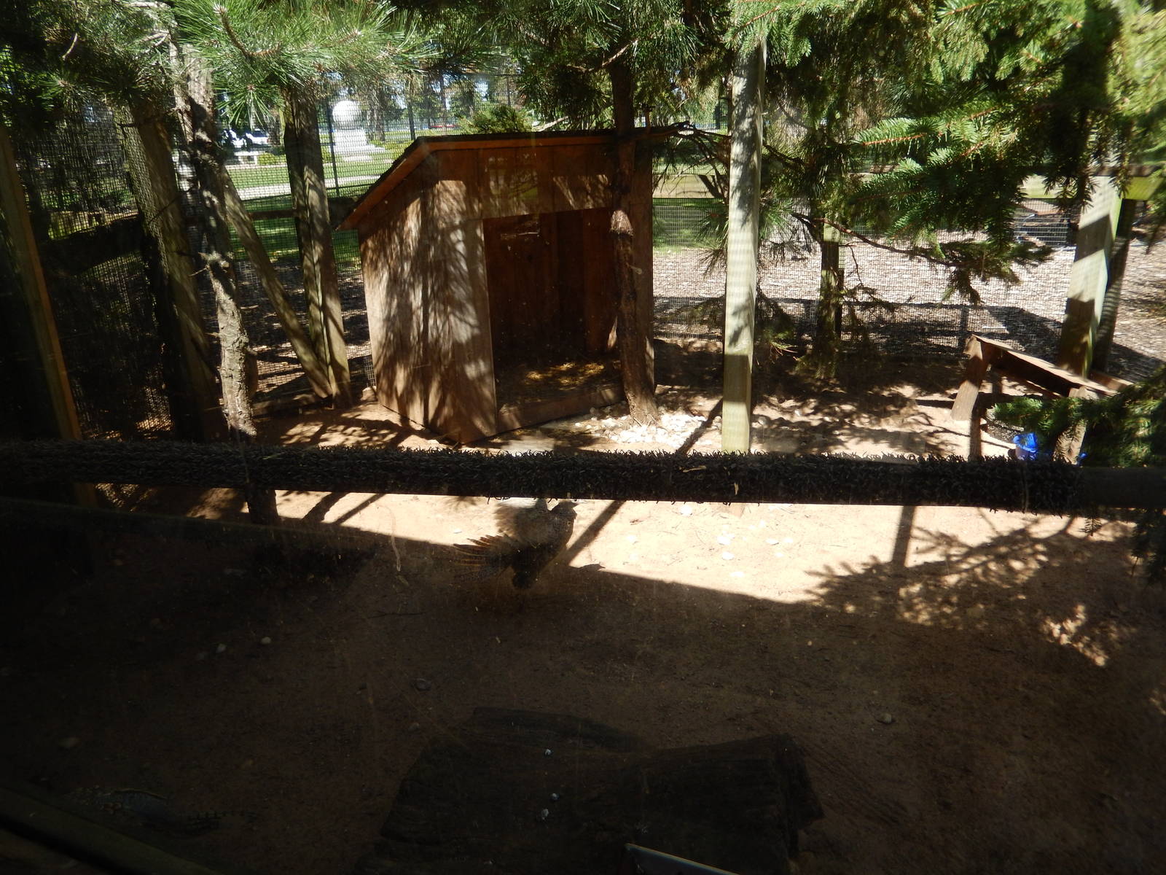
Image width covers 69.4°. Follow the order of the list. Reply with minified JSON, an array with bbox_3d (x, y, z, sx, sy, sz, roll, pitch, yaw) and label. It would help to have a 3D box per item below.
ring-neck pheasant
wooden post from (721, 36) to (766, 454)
[{"bbox_3d":[-0.272,0.434,3.470,0.480,0.380,0.320,-5,20,-8],"label":"ring-neck pheasant"},{"bbox_3d":[0.790,-0.876,4.191,0.140,2.350,0.140,5,21,18],"label":"wooden post"}]

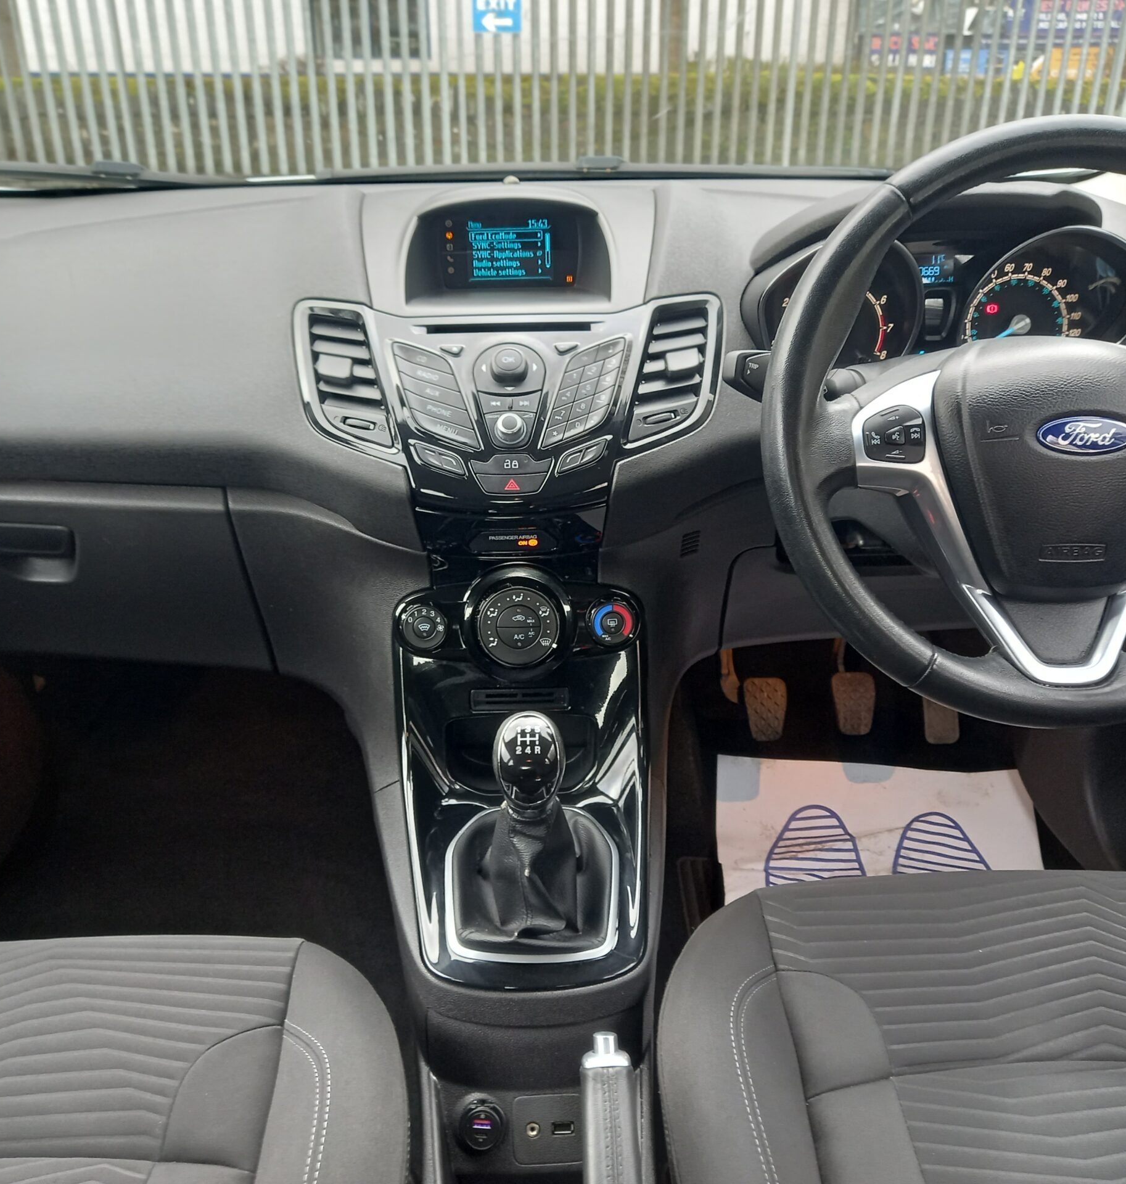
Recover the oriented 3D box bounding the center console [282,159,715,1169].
[{"bbox_3d":[-0.031,0.013,0.811,0.336,0.500,0.600,-1,27,-3],"label":"center console"}]

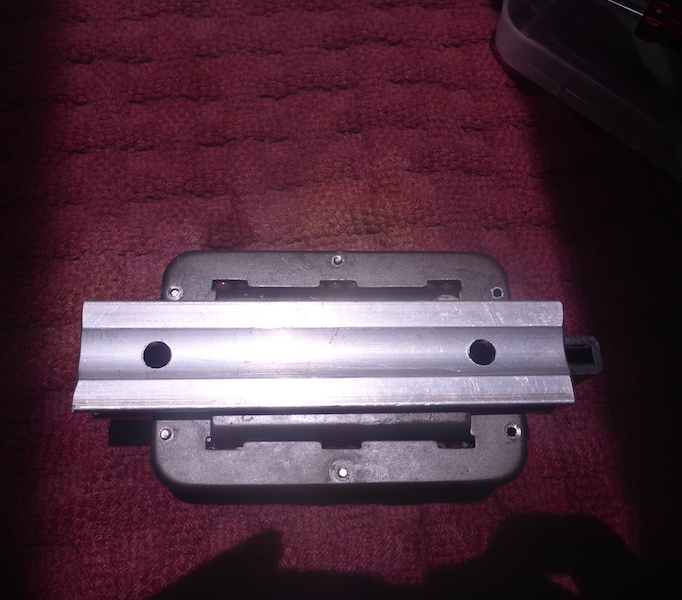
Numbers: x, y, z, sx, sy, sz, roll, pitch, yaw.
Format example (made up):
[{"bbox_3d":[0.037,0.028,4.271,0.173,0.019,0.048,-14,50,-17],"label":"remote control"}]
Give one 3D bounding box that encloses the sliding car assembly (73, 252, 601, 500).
[{"bbox_3d":[0.008,0.031,0.284,0.224,0.056,0.111,0,72,-4],"label":"sliding car assembly"}]

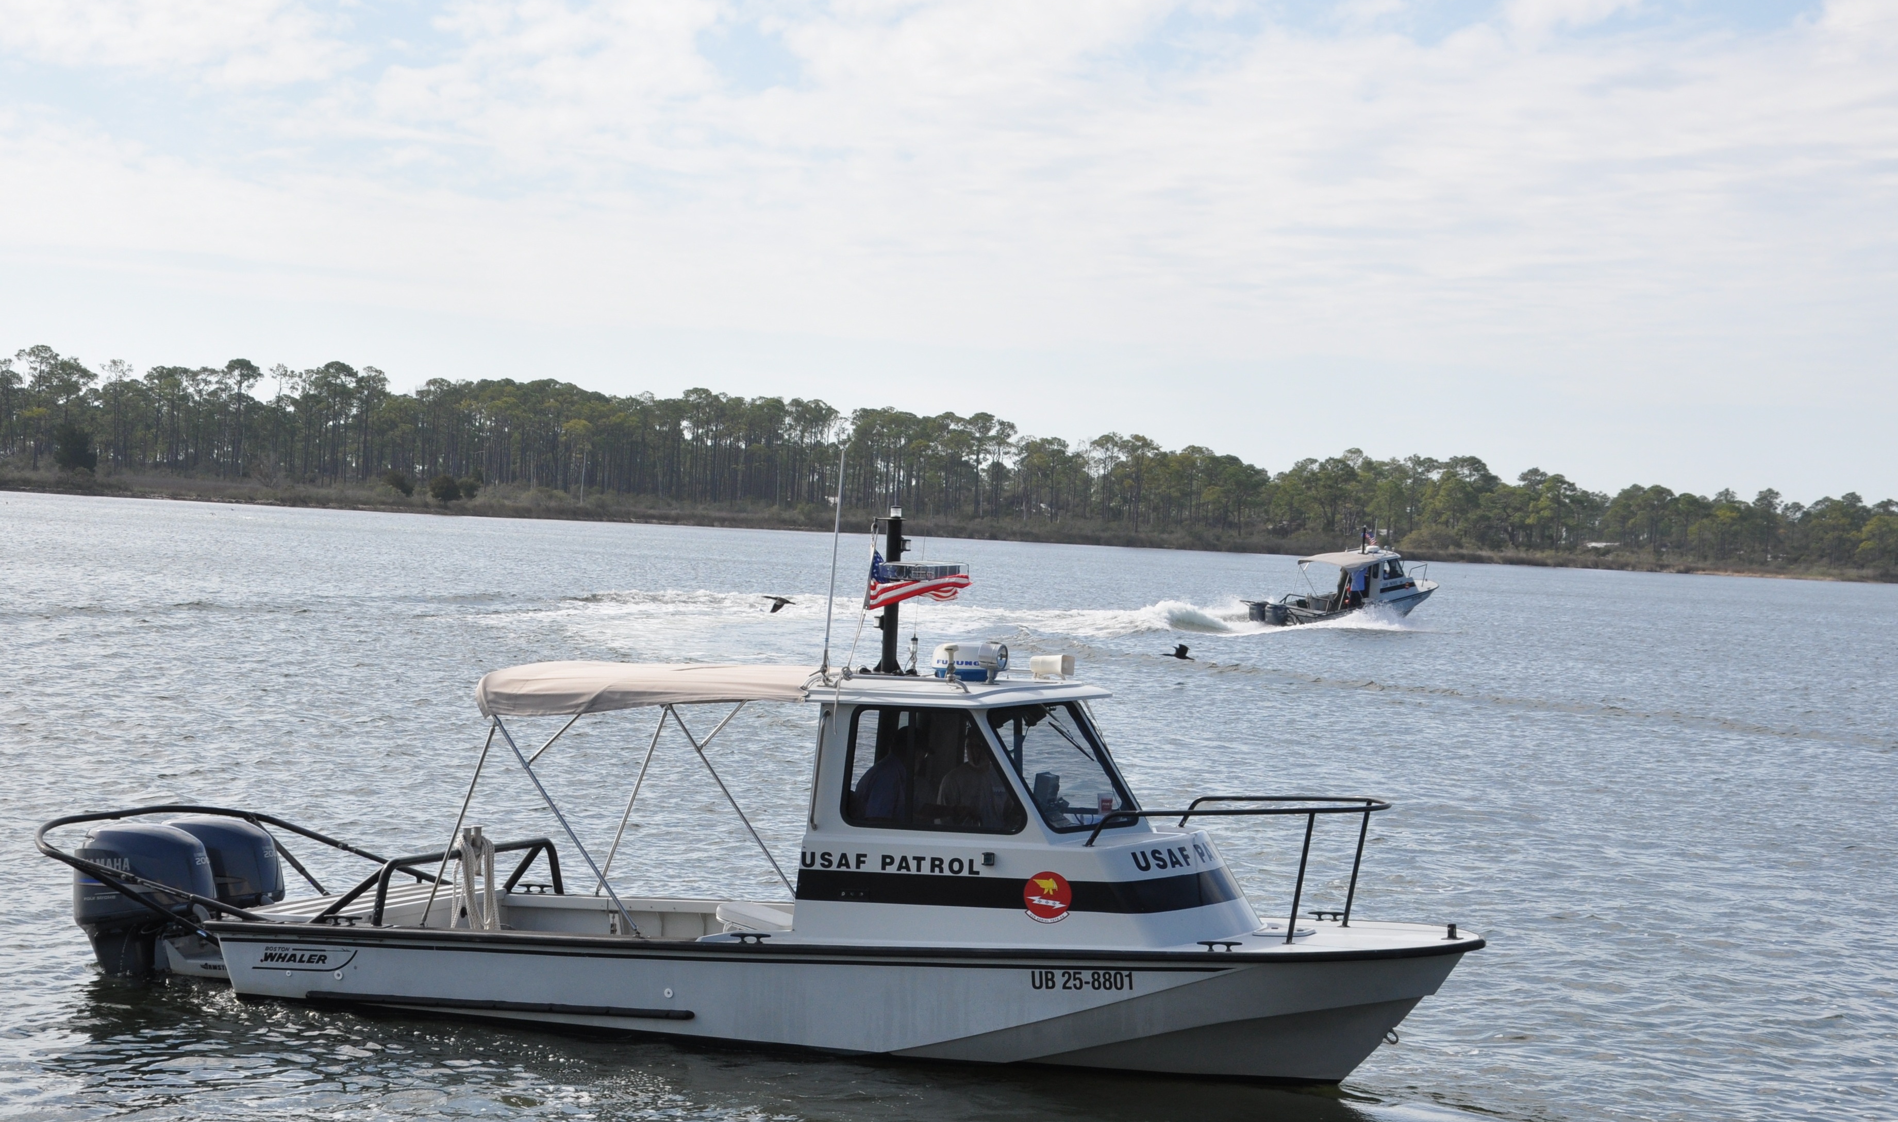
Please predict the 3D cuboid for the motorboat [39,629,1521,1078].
[{"bbox_3d":[-1.230,1.590,20.949,9.000,2.350,2.460,3,1,23],"label":"motorboat"}]

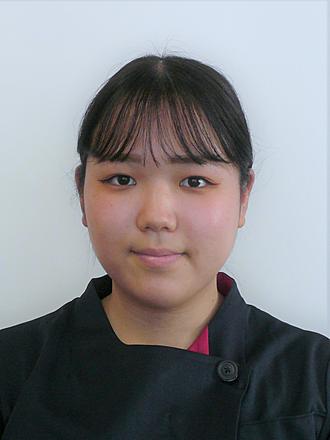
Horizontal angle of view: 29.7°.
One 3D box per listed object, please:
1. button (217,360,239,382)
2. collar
[{"bbox_3d":[0.059,0.141,0.580,0.019,0.019,0.004,0,-13,-4],"label":"button"},{"bbox_3d":[-0.001,0.094,0.630,0.175,0.085,0.135,0,0,1],"label":"collar"}]

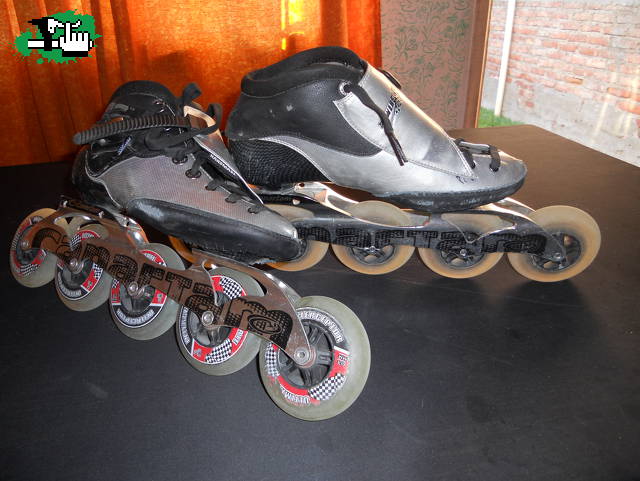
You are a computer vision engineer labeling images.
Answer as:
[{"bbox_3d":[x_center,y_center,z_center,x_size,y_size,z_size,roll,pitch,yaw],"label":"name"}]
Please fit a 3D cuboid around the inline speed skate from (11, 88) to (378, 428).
[{"bbox_3d":[-0.123,-0.026,0.429,0.418,0.227,0.110,14,-6,31],"label":"inline speed skate"}]

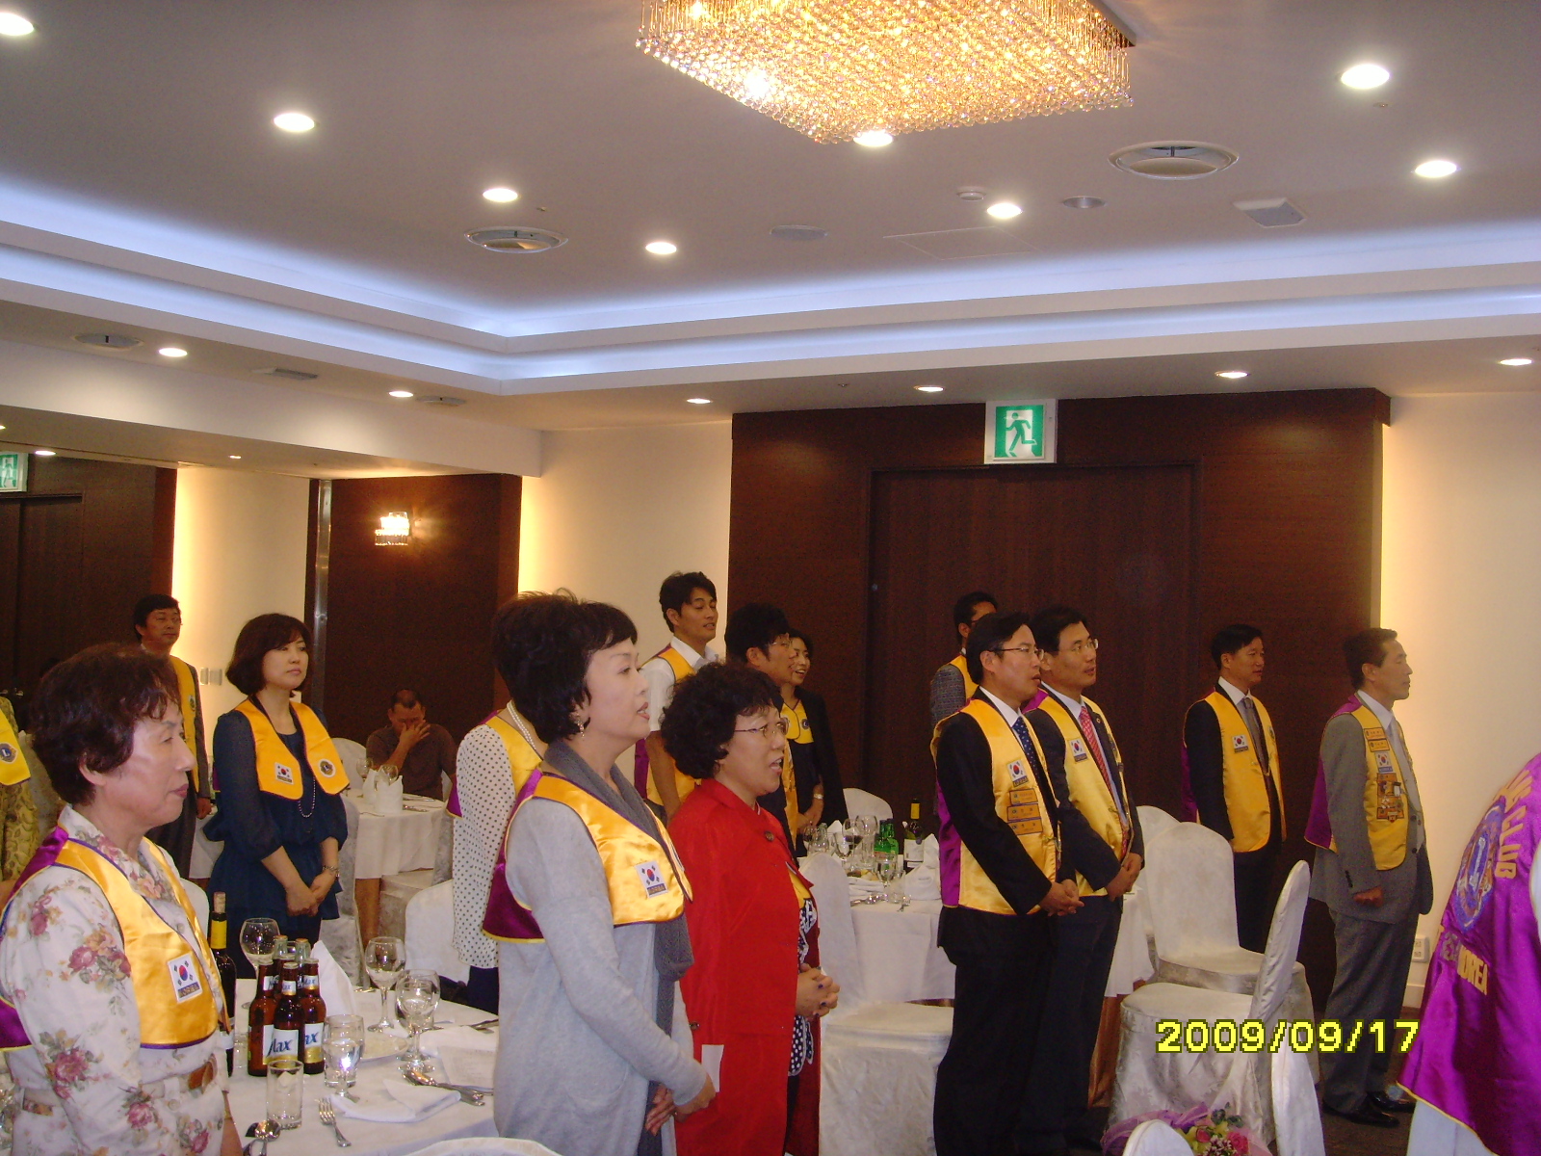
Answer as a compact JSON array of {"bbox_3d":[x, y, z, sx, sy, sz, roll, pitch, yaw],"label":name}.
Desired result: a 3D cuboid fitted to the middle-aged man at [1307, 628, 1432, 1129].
[{"bbox_3d":[2.063,1.012,5.980,0.340,1.670,0.520,1,-2,34],"label":"middle-aged man"}]

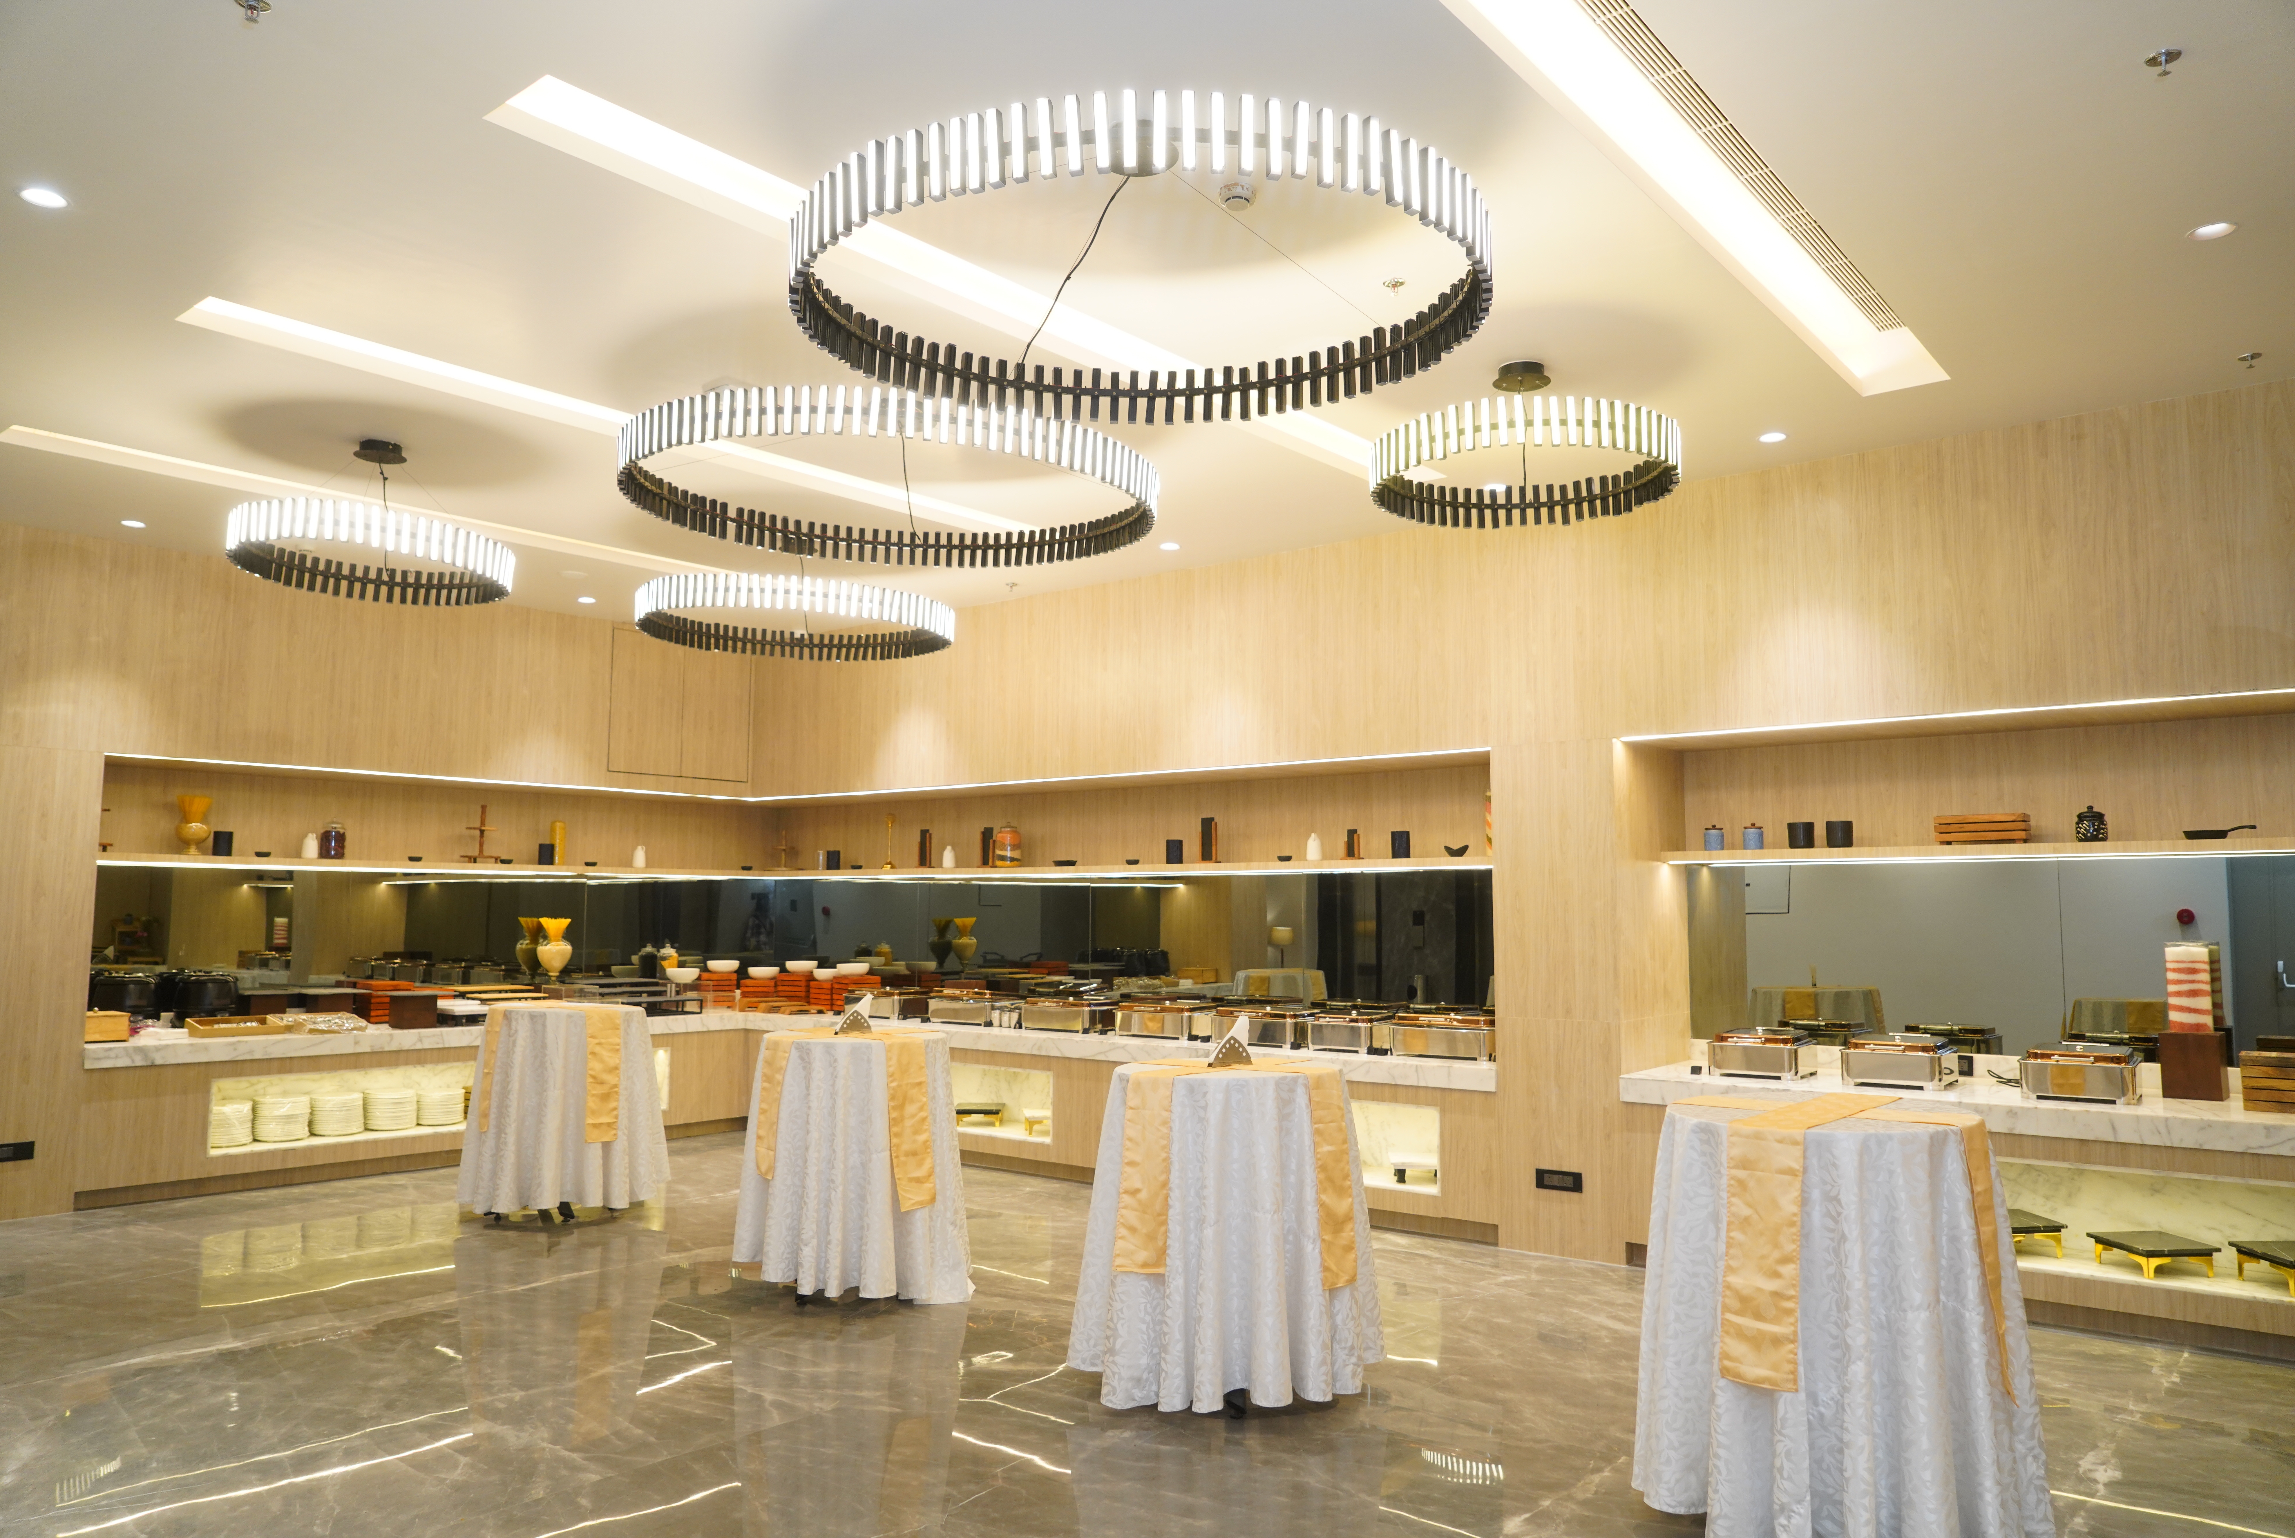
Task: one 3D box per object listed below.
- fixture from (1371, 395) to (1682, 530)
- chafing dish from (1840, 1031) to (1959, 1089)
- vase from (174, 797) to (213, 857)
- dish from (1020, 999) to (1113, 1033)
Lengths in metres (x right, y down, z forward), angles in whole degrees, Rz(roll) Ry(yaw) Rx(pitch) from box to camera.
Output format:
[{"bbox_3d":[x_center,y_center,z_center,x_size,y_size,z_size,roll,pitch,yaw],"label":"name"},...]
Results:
[{"bbox_3d":[1.366,-1.089,5.568,1.090,0.170,1.090,0,-5,0],"label":"fixture"},{"bbox_3d":[3.351,1.294,6.820,0.410,0.215,0.410,-4,-7,38],"label":"chafing dish"},{"bbox_3d":[-5.815,0.344,9.307,0.190,0.367,0.190,-4,-7,40],"label":"vase"},{"bbox_3d":[-0.470,1.567,9.802,0.560,0.205,0.390,-4,-7,38],"label":"dish"}]

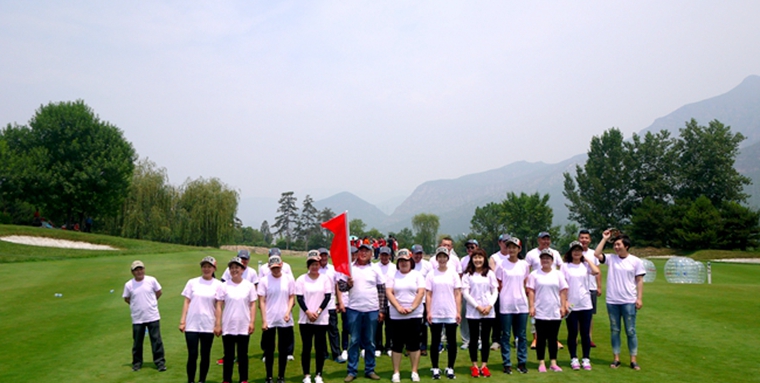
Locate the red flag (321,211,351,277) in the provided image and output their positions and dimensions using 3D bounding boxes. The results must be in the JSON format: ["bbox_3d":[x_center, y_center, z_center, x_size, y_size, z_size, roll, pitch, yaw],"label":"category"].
[{"bbox_3d":[-0.558,0.659,7.800,0.370,0.830,0.220,-2,-5,-6],"label":"red flag"}]

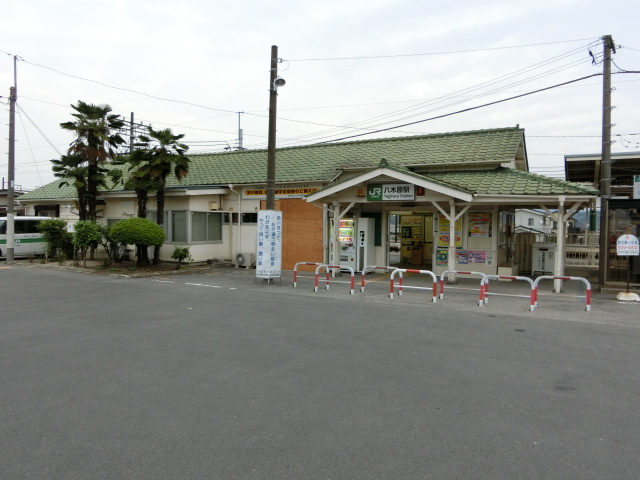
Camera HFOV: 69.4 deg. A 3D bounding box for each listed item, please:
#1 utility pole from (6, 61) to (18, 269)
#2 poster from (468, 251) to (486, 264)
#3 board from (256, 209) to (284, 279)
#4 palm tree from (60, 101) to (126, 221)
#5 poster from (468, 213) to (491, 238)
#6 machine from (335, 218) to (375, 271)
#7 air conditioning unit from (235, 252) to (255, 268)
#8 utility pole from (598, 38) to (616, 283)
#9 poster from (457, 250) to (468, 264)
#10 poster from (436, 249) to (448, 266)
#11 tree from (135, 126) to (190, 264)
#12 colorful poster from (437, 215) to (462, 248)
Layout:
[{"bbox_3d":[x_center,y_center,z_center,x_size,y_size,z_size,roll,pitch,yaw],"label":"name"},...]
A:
[{"bbox_3d":[-13.452,-3.518,20.200,0.370,8.950,0.360,0,1,-34],"label":"utility pole"},{"bbox_3d":[4.775,0.531,14.014,0.530,0.380,0.030,1,1,29],"label":"poster"},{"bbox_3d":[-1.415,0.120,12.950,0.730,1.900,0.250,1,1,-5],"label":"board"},{"bbox_3d":[-10.193,-2.678,20.800,2.750,7.000,2.500,0,1,-26],"label":"palm tree"},{"bbox_3d":[4.849,-0.453,13.964,0.700,0.730,0.040,1,1,29],"label":"poster"},{"bbox_3d":[1.160,0.179,16.244,1.250,1.860,0.720,1,1,29],"label":"machine"},{"bbox_3d":[-2.932,0.804,17.947,0.800,0.630,0.320,1,1,29],"label":"air conditioning unit"},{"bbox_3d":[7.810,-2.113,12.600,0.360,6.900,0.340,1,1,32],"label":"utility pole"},{"bbox_3d":[4.382,0.539,14.232,0.390,0.420,0.030,1,1,29],"label":"poster"},{"bbox_3d":[3.856,0.566,14.524,0.370,0.510,0.030,1,1,29],"label":"poster"},{"bbox_3d":[-6.344,-1.761,18.500,2.150,5.500,2.050,0,1,-19],"label":"tree"},{"bbox_3d":[4.066,-0.274,14.400,0.750,1.040,0.040,1,1,29],"label":"colorful poster"}]

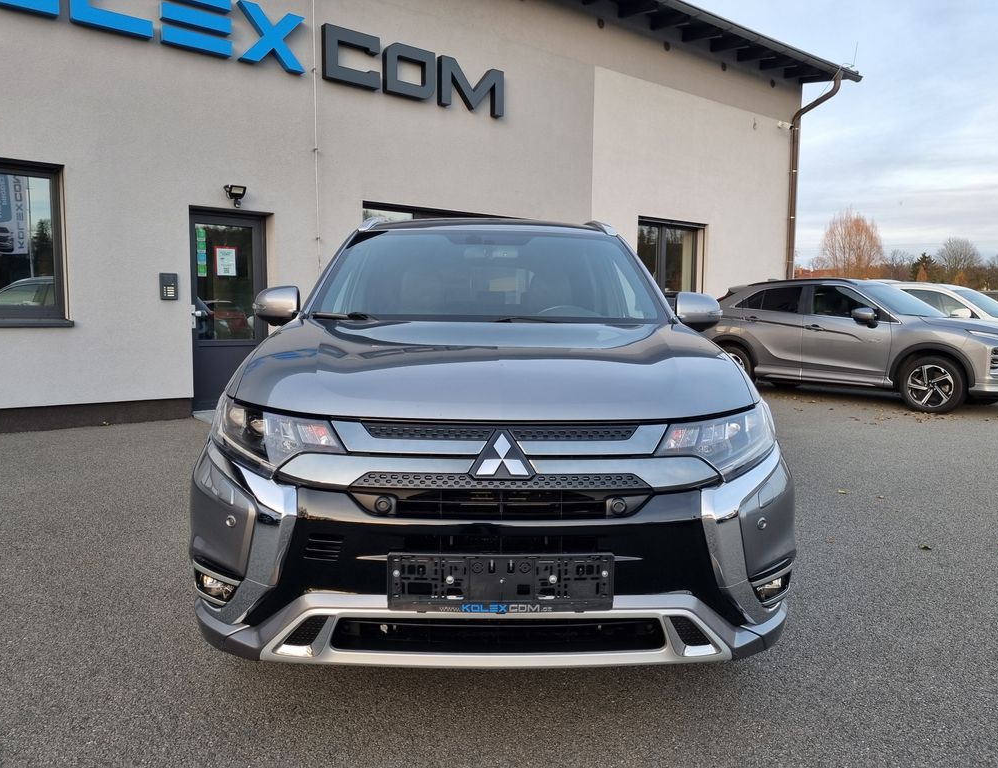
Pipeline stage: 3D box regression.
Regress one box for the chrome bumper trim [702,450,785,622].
[{"bbox_3d":[0.635,0.401,2.035,0.310,0.435,0.300,0,5,-2],"label":"chrome bumper trim"}]

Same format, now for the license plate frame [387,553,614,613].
[{"bbox_3d":[0.005,0.468,1.815,0.530,0.140,0.025,0,5,-2],"label":"license plate frame"}]

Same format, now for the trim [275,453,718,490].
[{"bbox_3d":[0.006,0.207,1.873,1.120,0.090,0.150,0,5,-2],"label":"trim"}]

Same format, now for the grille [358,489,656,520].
[{"bbox_3d":[0.007,0.297,1.880,0.740,0.080,0.100,0,5,-2],"label":"grille"}]

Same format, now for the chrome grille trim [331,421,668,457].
[{"bbox_3d":[0.009,0.137,1.877,0.850,0.085,0.120,0,5,-2],"label":"chrome grille trim"}]

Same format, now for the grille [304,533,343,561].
[{"bbox_3d":[-0.427,0.398,1.870,0.100,0.073,0.040,1,5,8],"label":"grille"}]

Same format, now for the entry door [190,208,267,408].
[{"bbox_3d":[-3.102,-0.815,8.811,0.950,2.180,0.100,-3,6,-38],"label":"entry door"}]

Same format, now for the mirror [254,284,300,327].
[{"bbox_3d":[-0.978,-0.341,3.389,0.205,0.172,0.150,0,5,-2],"label":"mirror"}]

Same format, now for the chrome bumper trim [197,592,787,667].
[{"bbox_3d":[0.000,0.580,1.989,1.600,0.205,0.350,0,5,-2],"label":"chrome bumper trim"}]

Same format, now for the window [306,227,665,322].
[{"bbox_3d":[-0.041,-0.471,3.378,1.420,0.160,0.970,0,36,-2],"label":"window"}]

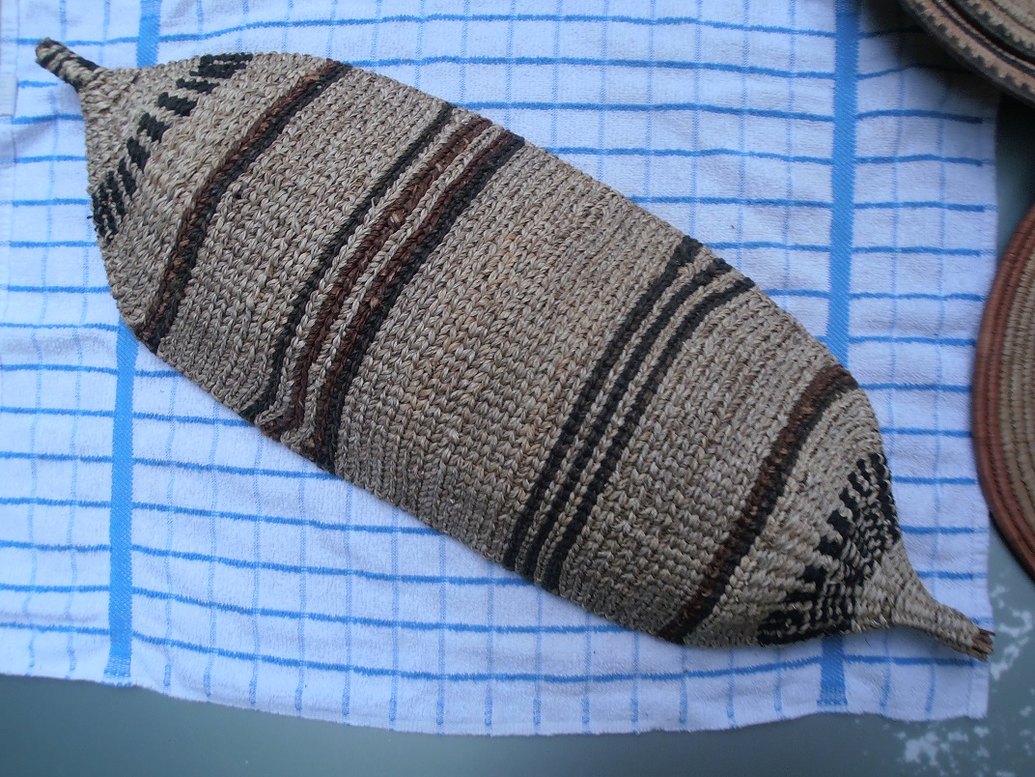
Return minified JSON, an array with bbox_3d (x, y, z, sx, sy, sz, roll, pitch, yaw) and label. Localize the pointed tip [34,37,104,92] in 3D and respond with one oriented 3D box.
[{"bbox_3d":[-0.297,-0.214,0.655,0.039,0.017,0.021,32,90,5],"label":"pointed tip"}]

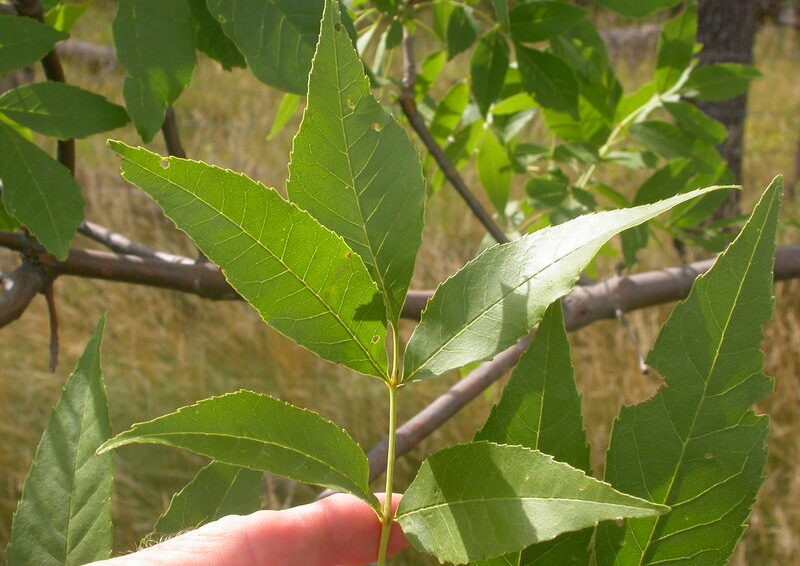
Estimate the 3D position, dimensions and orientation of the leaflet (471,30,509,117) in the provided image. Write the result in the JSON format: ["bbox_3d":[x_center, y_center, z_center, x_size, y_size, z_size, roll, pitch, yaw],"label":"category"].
[{"bbox_3d":[0.053,-0.123,1.060,0.021,0.053,0.014,8,6,0],"label":"leaflet"}]

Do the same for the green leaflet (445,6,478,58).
[{"bbox_3d":[0.037,-0.147,1.060,0.018,0.032,0.011,12,6,6],"label":"green leaflet"}]

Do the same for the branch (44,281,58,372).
[{"bbox_3d":[-0.149,0.019,0.770,0.005,0.038,0.006,-3,7,0],"label":"branch"}]

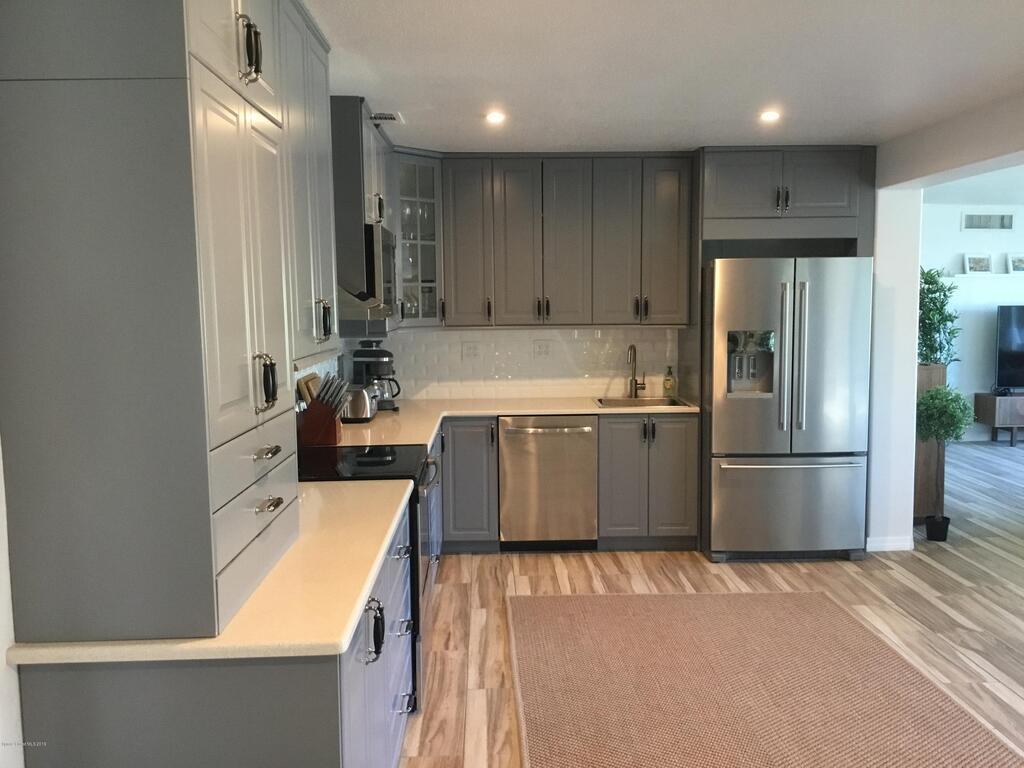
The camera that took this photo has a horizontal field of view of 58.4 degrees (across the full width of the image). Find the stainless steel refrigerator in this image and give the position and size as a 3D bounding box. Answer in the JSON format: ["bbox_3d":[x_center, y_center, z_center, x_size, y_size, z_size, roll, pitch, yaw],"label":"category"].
[{"bbox_3d":[1.615,0.132,5.688,0.912,1.786,0.840,-1,5,-1],"label":"stainless steel refrigerator"}]

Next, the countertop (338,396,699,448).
[{"bbox_3d":[0.021,0.206,5.232,2.240,0.033,1.846,-1,6,-1],"label":"countertop"}]

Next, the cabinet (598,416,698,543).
[{"bbox_3d":[0.825,0.547,5.895,0.609,0.807,0.625,-1,6,-1],"label":"cabinet"}]

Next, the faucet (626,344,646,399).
[{"bbox_3d":[0.799,-0.066,5.849,0.100,0.342,0.220,1,5,13],"label":"faucet"}]

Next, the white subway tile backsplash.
[{"bbox_3d":[0.018,-0.144,6.122,2.195,0.484,0.020,-1,6,-1],"label":"white subway tile backsplash"}]

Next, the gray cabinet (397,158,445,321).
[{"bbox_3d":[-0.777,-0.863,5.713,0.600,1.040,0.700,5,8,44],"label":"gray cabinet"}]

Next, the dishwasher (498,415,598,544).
[{"bbox_3d":[0.218,0.572,5.856,0.600,0.821,0.605,-1,6,-1],"label":"dishwasher"}]

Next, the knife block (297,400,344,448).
[{"bbox_3d":[-0.894,0.171,4.220,0.200,0.208,0.115,-1,5,-1],"label":"knife block"}]

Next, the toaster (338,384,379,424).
[{"bbox_3d":[-0.921,0.112,5.166,0.285,0.192,0.270,-1,6,-1],"label":"toaster"}]

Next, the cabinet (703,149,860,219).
[{"bbox_3d":[1.586,-1.209,5.706,0.915,0.390,0.620,-1,5,-1],"label":"cabinet"}]

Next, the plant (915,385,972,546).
[{"bbox_3d":[2.756,0.502,5.857,0.380,0.991,0.380,-1,5,-1],"label":"plant"}]

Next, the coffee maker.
[{"bbox_3d":[-0.817,-0.051,5.512,0.285,0.406,0.190,0,5,7],"label":"coffee maker"}]

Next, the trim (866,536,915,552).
[{"bbox_3d":[2.314,0.985,5.621,0.270,0.085,0.018,-1,5,-1],"label":"trim"}]

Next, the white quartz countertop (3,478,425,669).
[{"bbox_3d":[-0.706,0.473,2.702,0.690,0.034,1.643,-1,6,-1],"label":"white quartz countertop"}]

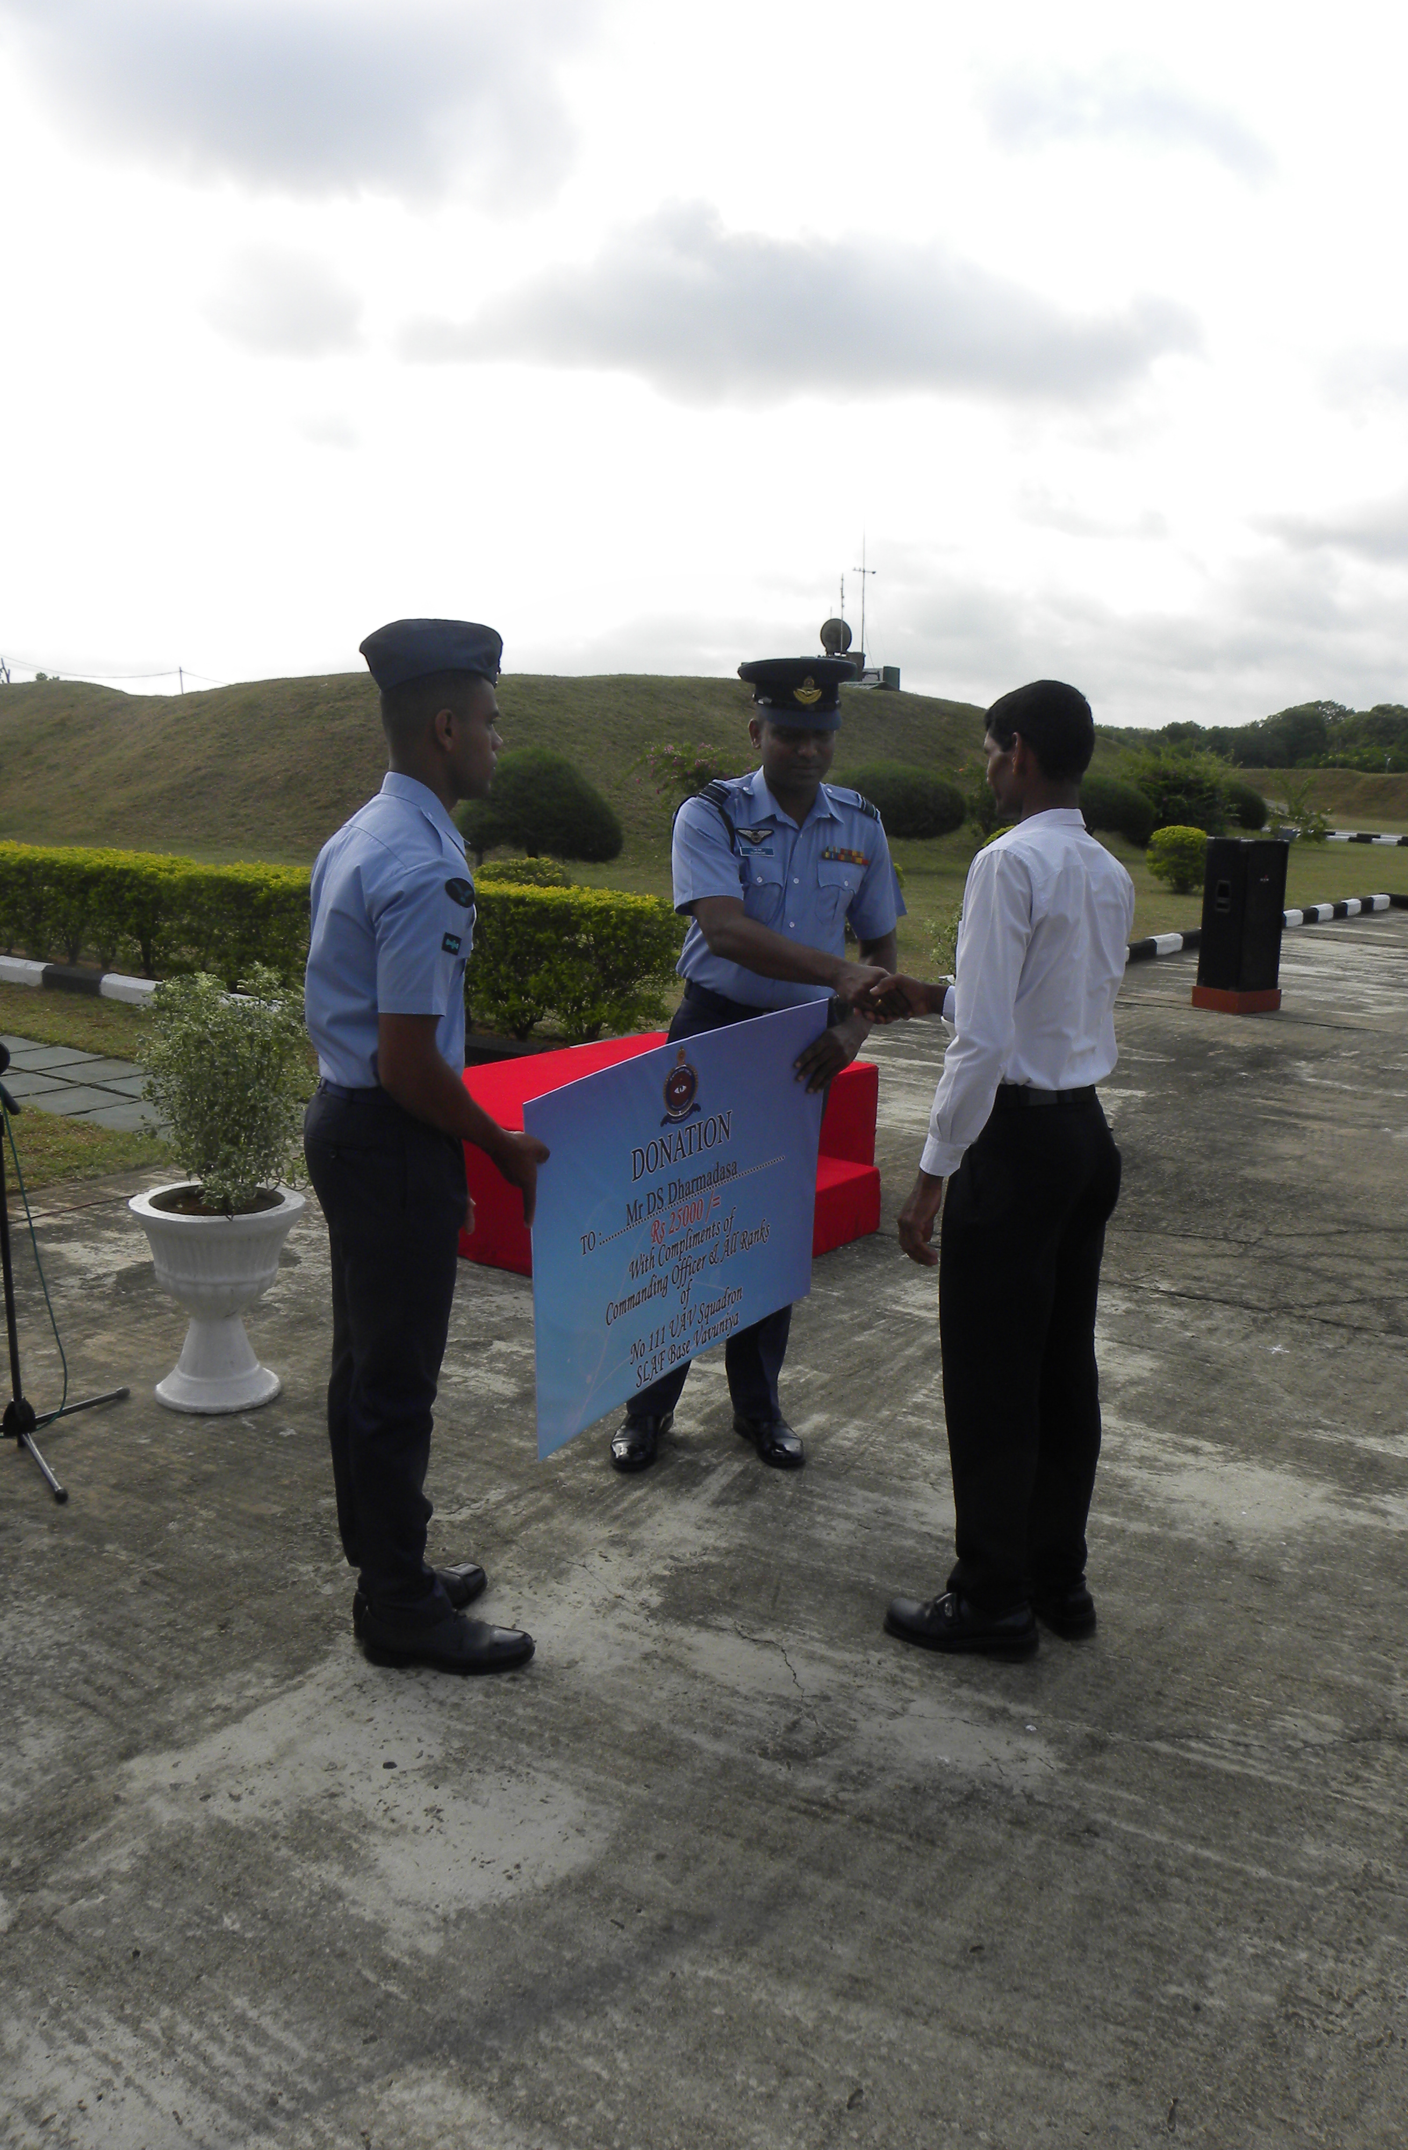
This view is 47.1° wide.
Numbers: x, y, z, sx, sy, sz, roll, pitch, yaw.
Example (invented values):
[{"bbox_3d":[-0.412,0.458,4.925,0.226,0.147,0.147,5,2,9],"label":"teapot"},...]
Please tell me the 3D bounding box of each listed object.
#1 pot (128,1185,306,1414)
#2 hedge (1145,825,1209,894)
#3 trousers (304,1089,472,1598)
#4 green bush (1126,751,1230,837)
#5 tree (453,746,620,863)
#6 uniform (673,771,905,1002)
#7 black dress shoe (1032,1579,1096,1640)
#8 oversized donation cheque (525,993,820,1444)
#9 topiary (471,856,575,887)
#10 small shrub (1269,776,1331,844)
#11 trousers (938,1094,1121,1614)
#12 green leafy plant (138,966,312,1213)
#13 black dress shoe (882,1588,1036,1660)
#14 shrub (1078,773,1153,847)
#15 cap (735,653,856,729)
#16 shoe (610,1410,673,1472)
[{"bbox_3d":[-1.184,0.544,3.905,0.425,0.475,0.425,0,12,0],"label":"pot"},{"bbox_3d":[6.663,-2.996,22.594,0.980,1.020,0.980,2,11,0],"label":"hedge"},{"bbox_3d":[-0.549,0.485,2.800,0.290,0.961,0.360,0,11,-11],"label":"trousers"},{"bbox_3d":[9.050,-5.334,30.800,1.900,1.600,1.800,0,12,0],"label":"green bush"},{"bbox_3d":[-1.895,-2.983,18.500,1.900,1.450,1.900,0,12,0],"label":"tree"},{"bbox_3d":[0.181,-0.408,3.514,0.490,0.530,0.300,-1,11,-14],"label":"uniform"},{"bbox_3d":[0.598,0.954,3.016,0.100,0.105,0.290,-10,16,-43],"label":"black dress shoe"},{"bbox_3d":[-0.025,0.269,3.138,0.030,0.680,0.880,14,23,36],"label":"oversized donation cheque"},{"bbox_3d":[-1.399,-1.309,12.400,0.760,0.730,0.760,0,12,0],"label":"topiary"},{"bbox_3d":[10.524,-4.684,28.500,1.080,1.200,1.080,0,12,0],"label":"small shrub"},{"bbox_3d":[0.575,0.499,2.877,0.300,0.964,0.350,7,12,24],"label":"trousers"},{"bbox_3d":[-1.136,0.034,3.839,0.430,0.600,0.430,2,11,0],"label":"green leafy plant"},{"bbox_3d":[0.469,0.968,2.932,0.285,0.115,0.105,5,11,16],"label":"black dress shoe"},{"bbox_3d":[8.782,-5.975,36.470,2.600,1.600,2.600,2,11,0],"label":"shrub"},{"bbox_3d":[0.191,-0.801,3.369,0.260,0.150,0.285,0,11,-11],"label":"cap"},{"bbox_3d":[-0.118,0.800,3.687,0.100,0.105,0.290,4,12,17],"label":"shoe"}]

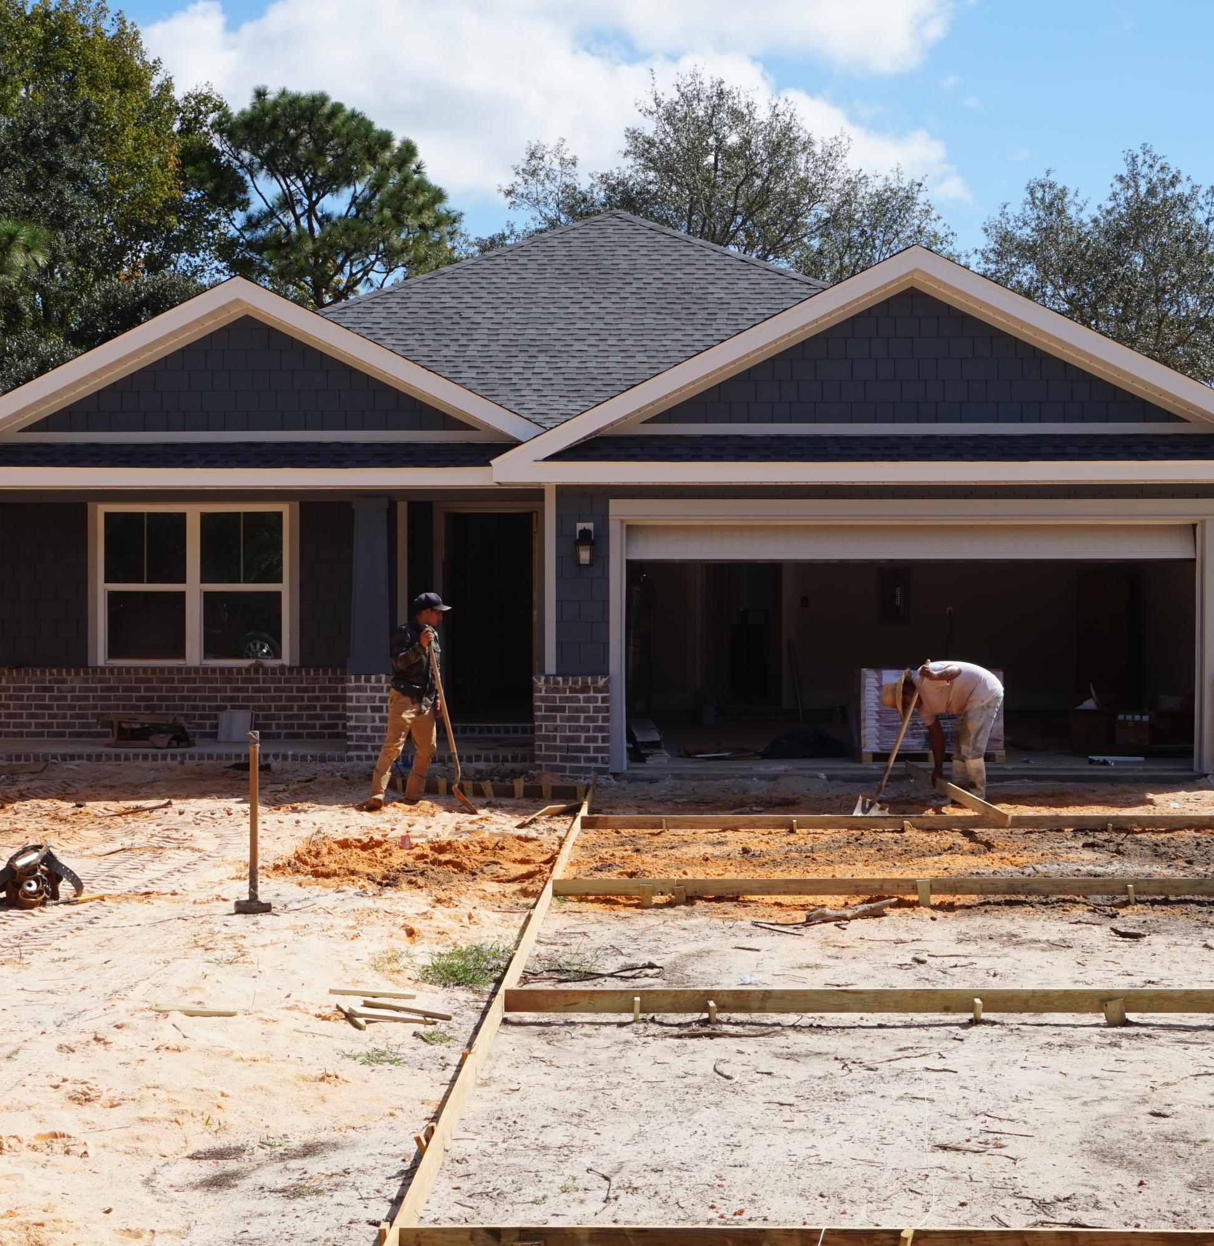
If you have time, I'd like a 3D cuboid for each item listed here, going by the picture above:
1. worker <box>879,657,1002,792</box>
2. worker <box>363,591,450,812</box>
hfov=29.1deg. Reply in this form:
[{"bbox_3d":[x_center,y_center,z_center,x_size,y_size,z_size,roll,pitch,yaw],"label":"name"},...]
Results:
[{"bbox_3d":[2.584,0.838,18.000,0.900,1.080,0.520,0,0,-9],"label":"worker"},{"bbox_3d":[-1.525,0.601,17.800,0.600,1.650,0.500,0,0,12],"label":"worker"}]

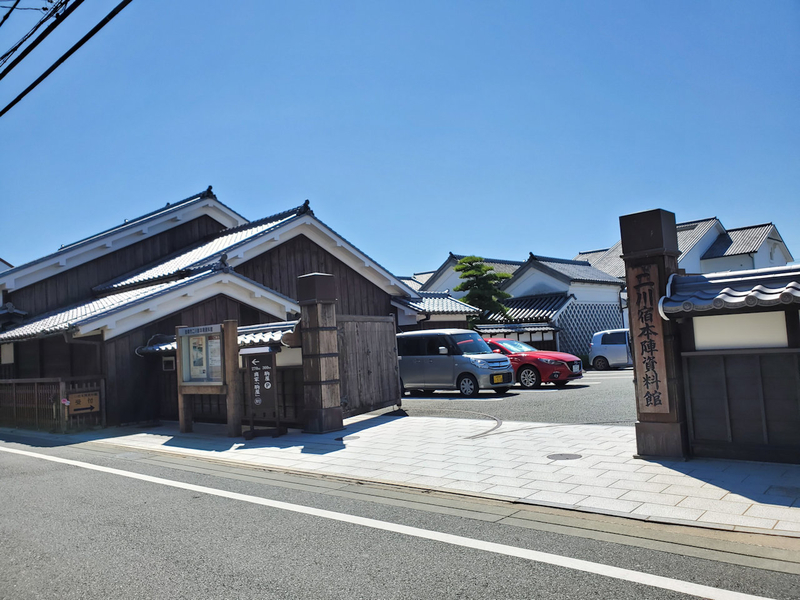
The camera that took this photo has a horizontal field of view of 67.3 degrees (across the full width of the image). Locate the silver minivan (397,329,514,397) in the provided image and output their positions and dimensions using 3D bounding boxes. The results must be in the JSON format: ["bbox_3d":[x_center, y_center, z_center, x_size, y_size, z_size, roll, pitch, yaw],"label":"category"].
[{"bbox_3d":[1.432,1.719,16.503,3.395,1.735,1.475,-8,-6,42],"label":"silver minivan"}]

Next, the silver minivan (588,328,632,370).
[{"bbox_3d":[9.887,1.949,24.570,3.600,1.700,1.550,-8,-6,42],"label":"silver minivan"}]

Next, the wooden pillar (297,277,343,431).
[{"bbox_3d":[-1.368,0.904,10.278,0.480,2.610,0.480,-7,-5,41],"label":"wooden pillar"}]

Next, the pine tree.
[{"bbox_3d":[3.463,0.673,25.197,2.350,5.155,2.350,-3,-4,0],"label":"pine tree"}]

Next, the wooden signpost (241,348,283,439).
[{"bbox_3d":[-2.241,1.538,9.949,0.560,1.440,0.450,-4,-4,14],"label":"wooden signpost"}]

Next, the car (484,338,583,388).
[{"bbox_3d":[3.139,1.859,17.706,4.460,1.465,1.795,-8,-6,44],"label":"car"}]

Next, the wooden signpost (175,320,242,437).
[{"bbox_3d":[-3.451,1.419,10.824,1.720,1.980,0.320,-7,-5,39],"label":"wooden signpost"}]

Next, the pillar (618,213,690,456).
[{"bbox_3d":[2.761,0.347,6.440,0.480,2.560,0.480,-7,-5,42],"label":"pillar"}]

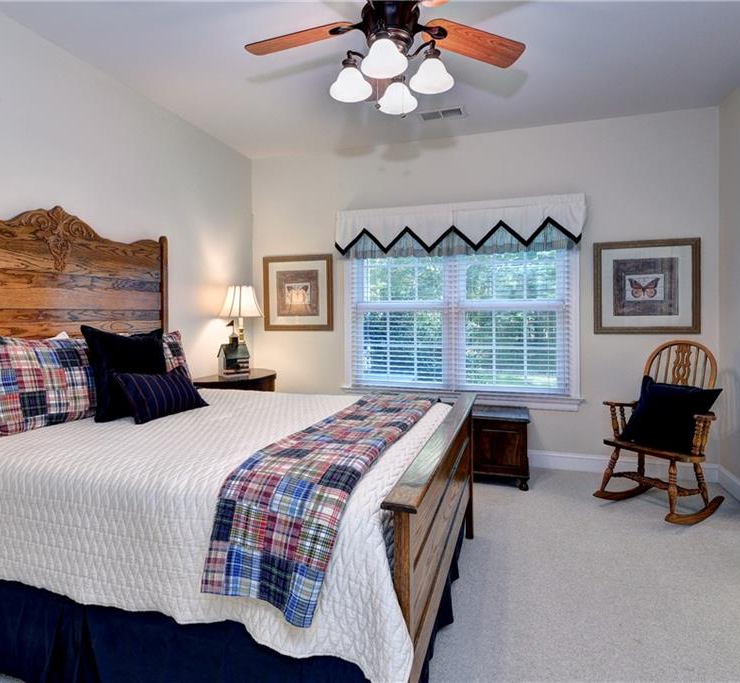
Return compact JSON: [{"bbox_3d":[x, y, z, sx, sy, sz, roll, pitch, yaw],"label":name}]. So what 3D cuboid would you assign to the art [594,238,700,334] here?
[{"bbox_3d":[2.070,-0.402,3.411,0.700,0.700,0.030,0,2,18],"label":"art"}]

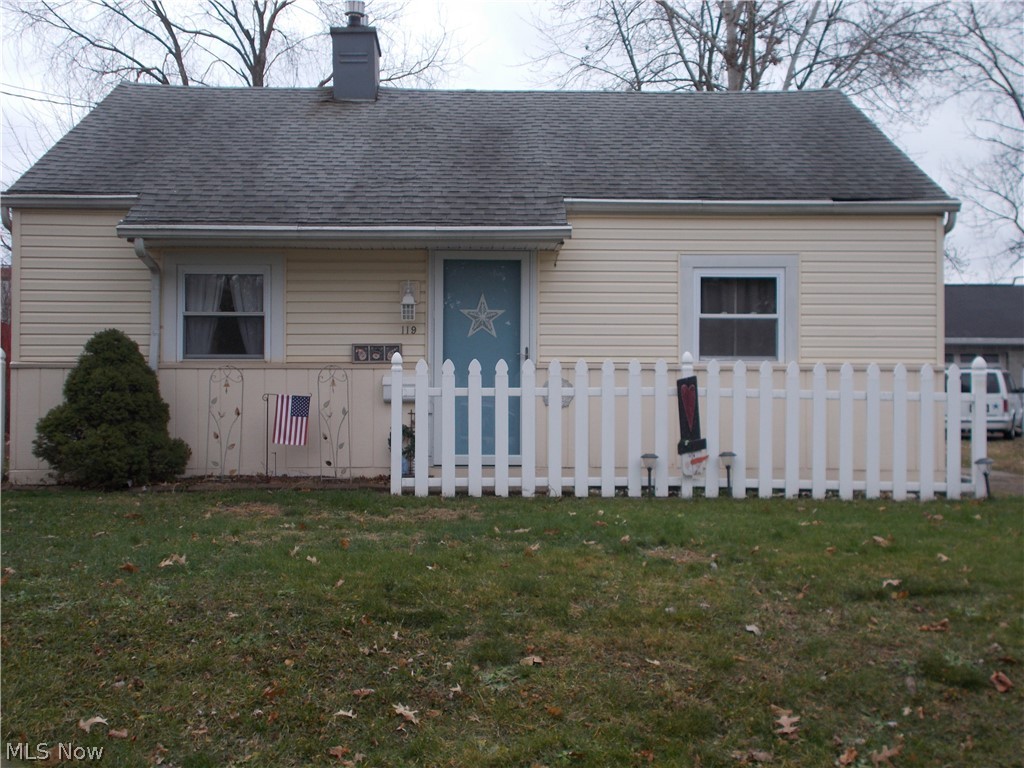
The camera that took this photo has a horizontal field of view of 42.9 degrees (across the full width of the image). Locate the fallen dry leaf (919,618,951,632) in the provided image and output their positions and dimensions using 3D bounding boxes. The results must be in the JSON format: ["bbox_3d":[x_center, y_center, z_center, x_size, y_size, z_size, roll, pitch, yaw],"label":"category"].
[{"bbox_3d":[1.980,1.132,6.100,0.145,0.045,0.110,0,0,-2],"label":"fallen dry leaf"}]

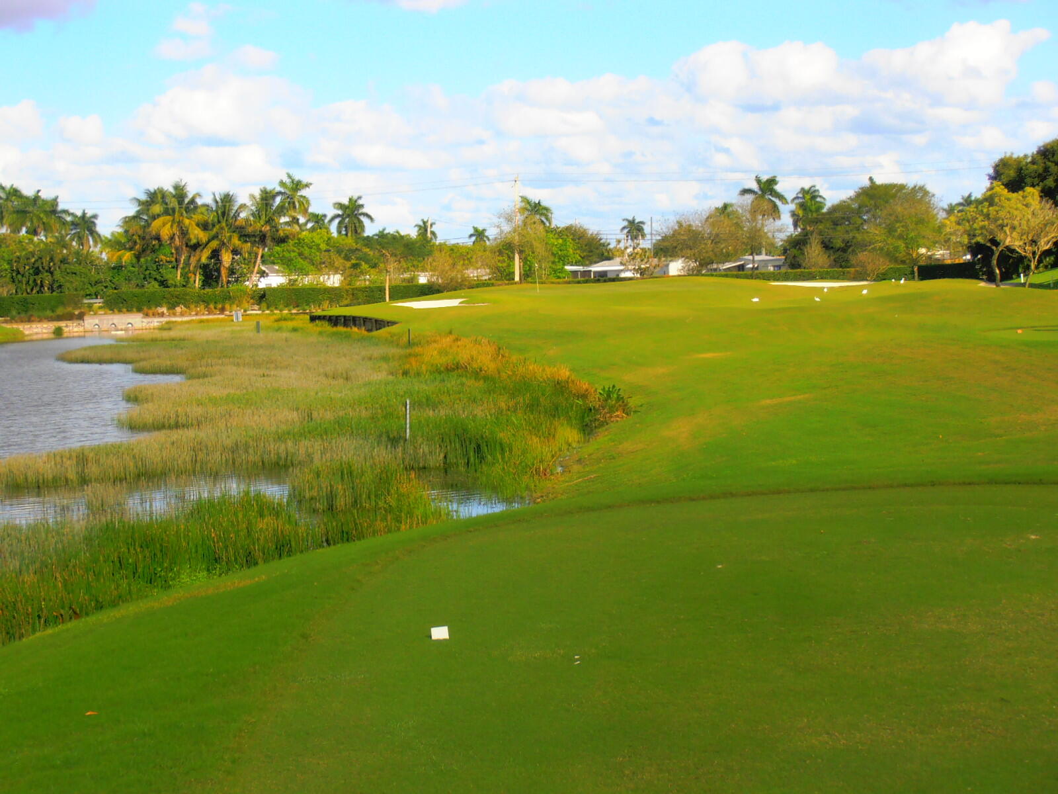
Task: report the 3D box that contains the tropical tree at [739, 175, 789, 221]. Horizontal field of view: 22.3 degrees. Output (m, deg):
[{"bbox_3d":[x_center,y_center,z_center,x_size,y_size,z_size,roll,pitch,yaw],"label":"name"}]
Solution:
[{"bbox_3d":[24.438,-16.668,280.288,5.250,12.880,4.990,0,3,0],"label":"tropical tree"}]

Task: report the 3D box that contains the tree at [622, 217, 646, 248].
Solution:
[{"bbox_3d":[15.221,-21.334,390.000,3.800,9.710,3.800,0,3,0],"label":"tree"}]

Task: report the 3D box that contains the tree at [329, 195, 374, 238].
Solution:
[{"bbox_3d":[-19.446,-16.488,295.250,4.900,11.180,4.650,0,3,0],"label":"tree"}]

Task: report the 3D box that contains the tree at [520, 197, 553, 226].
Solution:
[{"bbox_3d":[0.738,-18.291,320.000,4.300,11.110,4.300,0,3,0],"label":"tree"}]

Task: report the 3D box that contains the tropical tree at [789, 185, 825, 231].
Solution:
[{"bbox_3d":[28.565,-15.800,275.259,4.300,11.600,4.080,0,3,0],"label":"tropical tree"}]

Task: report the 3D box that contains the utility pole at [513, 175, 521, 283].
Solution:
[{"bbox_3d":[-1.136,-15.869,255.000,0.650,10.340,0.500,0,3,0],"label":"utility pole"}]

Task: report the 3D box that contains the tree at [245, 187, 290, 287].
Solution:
[{"bbox_3d":[-23.076,-13.275,238.000,4.100,10.680,4.100,0,3,0],"label":"tree"}]

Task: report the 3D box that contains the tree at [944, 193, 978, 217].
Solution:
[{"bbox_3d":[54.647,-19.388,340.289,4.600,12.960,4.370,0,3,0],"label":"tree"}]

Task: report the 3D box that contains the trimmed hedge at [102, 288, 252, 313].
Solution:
[{"bbox_3d":[-29.029,-7.914,222.000,12.300,1.980,1.400,0,3,0],"label":"trimmed hedge"}]

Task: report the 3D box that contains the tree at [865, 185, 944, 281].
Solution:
[{"bbox_3d":[31.427,-13.729,225.173,6.360,7.740,6.040,0,3,0],"label":"tree"}]

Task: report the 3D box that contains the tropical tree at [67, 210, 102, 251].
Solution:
[{"bbox_3d":[-49.600,-15.857,300.000,4.000,10.050,4.000,0,3,0],"label":"tropical tree"}]

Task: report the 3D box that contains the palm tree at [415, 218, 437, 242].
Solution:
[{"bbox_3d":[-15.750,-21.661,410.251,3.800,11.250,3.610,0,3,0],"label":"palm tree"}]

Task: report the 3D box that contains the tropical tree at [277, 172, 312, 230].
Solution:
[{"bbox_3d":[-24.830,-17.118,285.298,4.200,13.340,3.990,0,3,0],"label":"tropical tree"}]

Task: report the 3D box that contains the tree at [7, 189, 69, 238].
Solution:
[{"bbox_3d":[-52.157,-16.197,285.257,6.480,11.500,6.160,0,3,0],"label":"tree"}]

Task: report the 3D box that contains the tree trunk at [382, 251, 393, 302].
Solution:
[{"bbox_3d":[-10.510,-8.943,200.000,0.750,3.810,0.600,0,3,0],"label":"tree trunk"}]

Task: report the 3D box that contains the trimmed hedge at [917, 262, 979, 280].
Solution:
[{"bbox_3d":[34.312,-10.141,220.000,5.300,1.690,1.300,0,3,0],"label":"trimmed hedge"}]

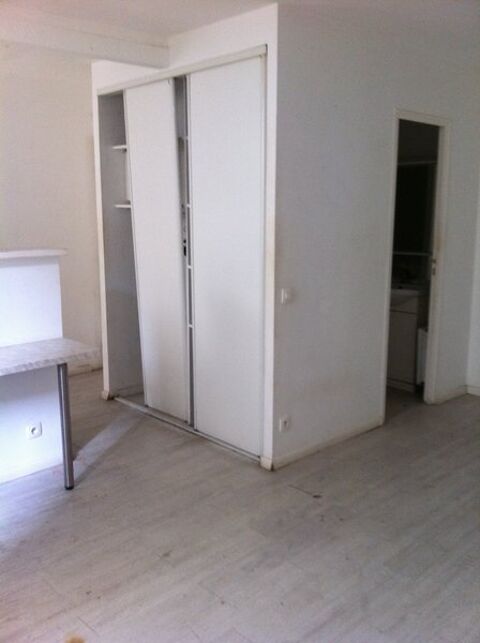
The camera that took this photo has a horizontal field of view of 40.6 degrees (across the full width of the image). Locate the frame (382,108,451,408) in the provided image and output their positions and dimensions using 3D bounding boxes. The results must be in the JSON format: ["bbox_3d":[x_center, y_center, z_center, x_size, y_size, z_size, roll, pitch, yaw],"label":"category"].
[{"bbox_3d":[1.205,-0.345,4.545,0.705,2.110,0.090,-9,14,-41],"label":"frame"}]

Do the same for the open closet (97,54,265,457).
[{"bbox_3d":[-0.220,-0.429,4.455,0.600,2.310,1.710,-9,14,-41],"label":"open closet"}]

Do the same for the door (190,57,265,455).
[{"bbox_3d":[-0.078,-0.336,3.929,0.035,2.275,0.670,-9,14,-41],"label":"door"}]

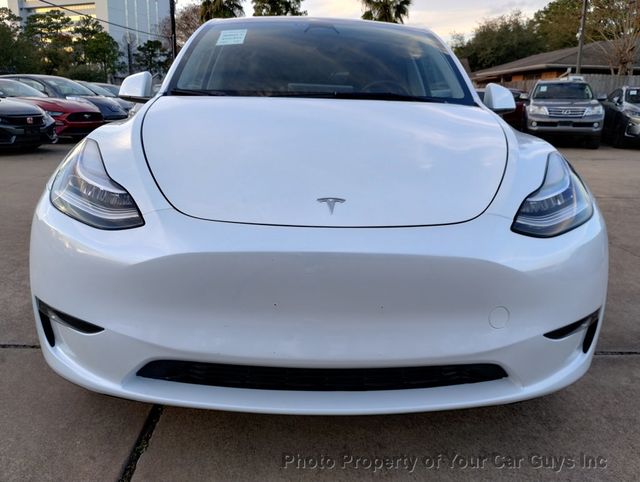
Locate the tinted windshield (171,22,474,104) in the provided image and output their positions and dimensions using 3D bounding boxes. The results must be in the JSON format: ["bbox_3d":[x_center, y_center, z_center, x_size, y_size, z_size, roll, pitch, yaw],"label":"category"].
[{"bbox_3d":[0.010,-0.950,2.679,1.420,0.500,0.880,1,15,-2],"label":"tinted windshield"}]

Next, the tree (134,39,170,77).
[{"bbox_3d":[-18.077,-18.023,56.565,3.730,7.230,3.730,-3,15,-17],"label":"tree"}]

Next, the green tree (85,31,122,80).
[{"bbox_3d":[-15.327,-12.091,37.235,2.590,5.660,2.590,-4,16,-21],"label":"green tree"}]

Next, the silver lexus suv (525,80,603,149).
[{"bbox_3d":[6.966,-3.727,15.057,1.900,1.880,4.800,7,15,19],"label":"silver lexus suv"}]

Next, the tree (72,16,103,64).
[{"bbox_3d":[-18.105,-13.964,41.148,2.490,7.160,2.490,-5,16,-22],"label":"tree"}]

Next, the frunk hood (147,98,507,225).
[{"bbox_3d":[0.020,-0.337,1.857,1.380,0.360,1.140,1,15,-2],"label":"frunk hood"}]

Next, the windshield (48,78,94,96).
[{"bbox_3d":[-7.812,-4.841,16.300,0.750,0.500,1.380,10,17,29],"label":"windshield"}]

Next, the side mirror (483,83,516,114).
[{"bbox_3d":[0.968,-0.783,2.857,0.210,0.175,0.180,1,15,-2],"label":"side mirror"}]

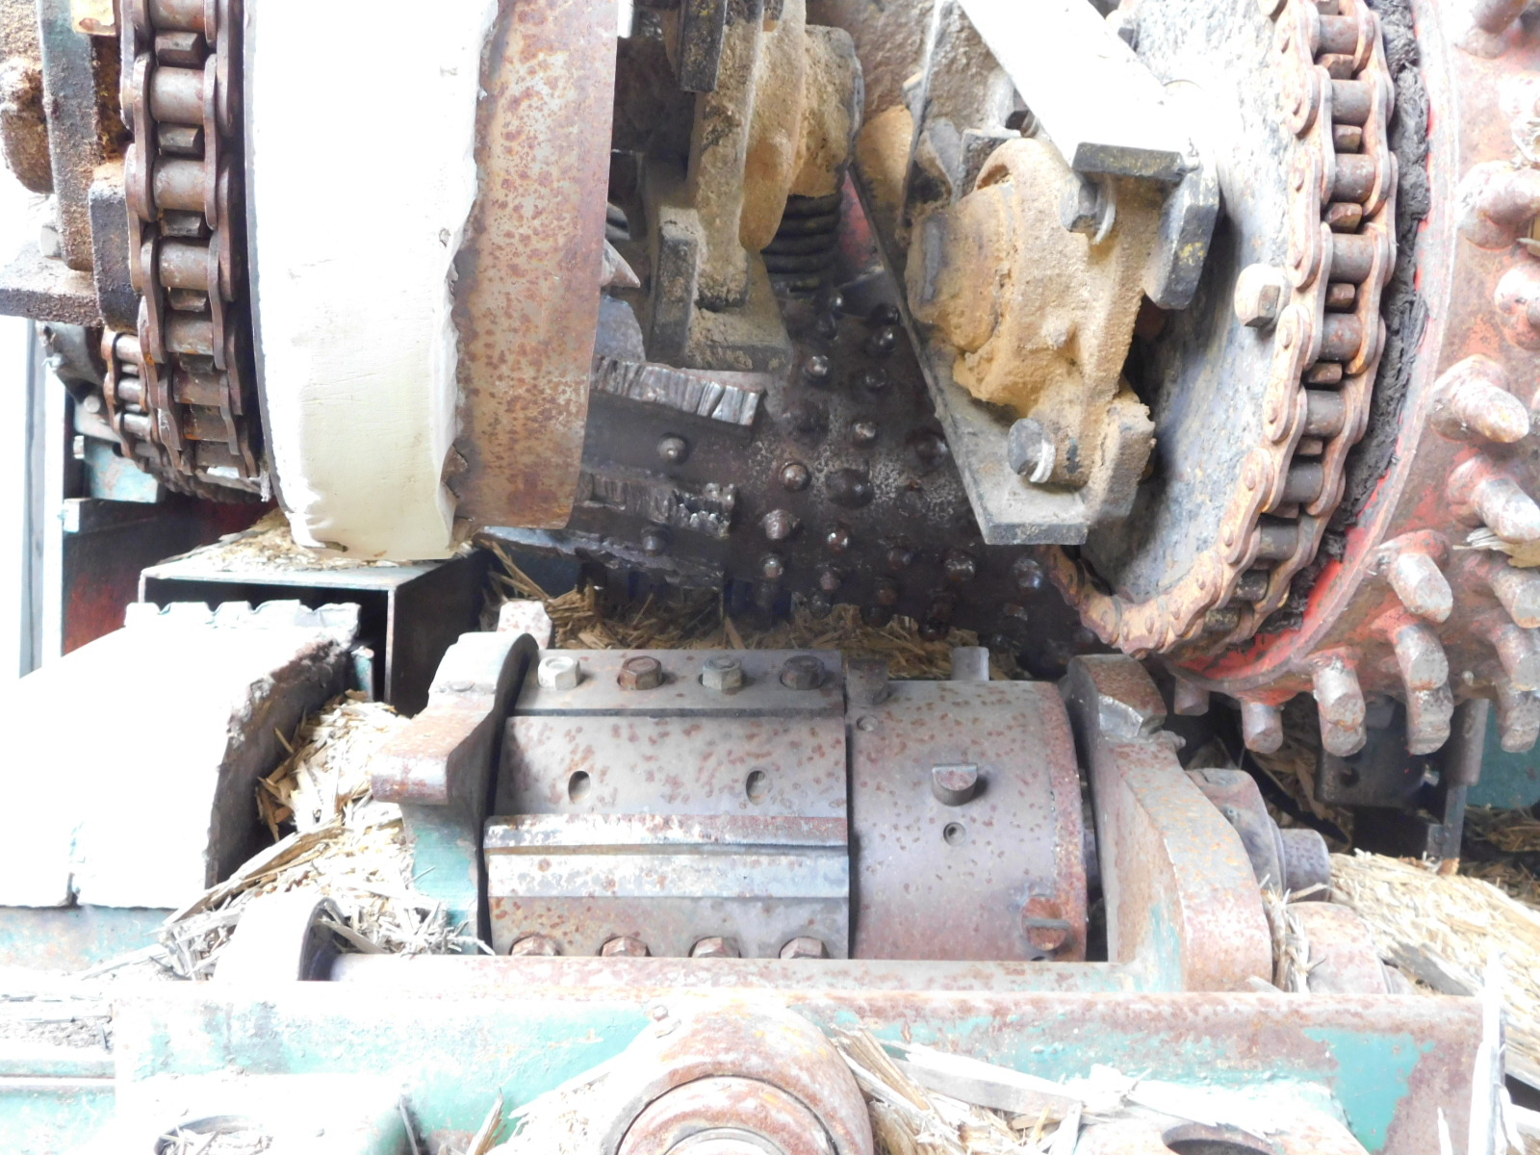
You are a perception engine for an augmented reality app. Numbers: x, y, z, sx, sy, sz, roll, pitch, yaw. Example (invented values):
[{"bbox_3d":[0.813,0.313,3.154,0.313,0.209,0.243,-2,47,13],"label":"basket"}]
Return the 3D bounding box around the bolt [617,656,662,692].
[{"bbox_3d":[-0.081,0.060,1.000,0.027,0.013,0.025,0,24,0],"label":"bolt"}]

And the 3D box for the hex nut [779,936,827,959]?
[{"bbox_3d":[0.019,0.219,0.905,0.027,0.025,0.013,0,15,0],"label":"hex nut"}]

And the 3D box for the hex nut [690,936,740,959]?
[{"bbox_3d":[-0.031,0.218,0.905,0.027,0.025,0.013,0,15,0],"label":"hex nut"}]

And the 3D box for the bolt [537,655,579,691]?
[{"bbox_3d":[-0.132,0.060,1.000,0.026,0.013,0.025,0,24,0],"label":"bolt"}]

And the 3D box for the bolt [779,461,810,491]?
[{"bbox_3d":[0.019,-0.079,1.250,0.024,0.024,0.020,0,3,5],"label":"bolt"}]

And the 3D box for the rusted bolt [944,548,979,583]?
[{"bbox_3d":[0.145,-0.009,1.220,0.026,0.026,0.022,-2,25,-4],"label":"rusted bolt"}]

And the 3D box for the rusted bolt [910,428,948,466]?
[{"bbox_3d":[0.124,-0.101,1.250,0.029,0.029,0.022,1,-5,-10],"label":"rusted bolt"}]

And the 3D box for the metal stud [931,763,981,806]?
[{"bbox_3d":[0.107,0.119,0.922,0.026,0.017,0.021,-2,-31,4],"label":"metal stud"}]

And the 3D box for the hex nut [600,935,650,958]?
[{"bbox_3d":[-0.082,0.218,0.905,0.027,0.025,0.013,0,15,0],"label":"hex nut"}]

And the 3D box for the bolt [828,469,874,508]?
[{"bbox_3d":[0.063,-0.070,1.250,0.034,0.031,0.022,0,0,-5],"label":"bolt"}]

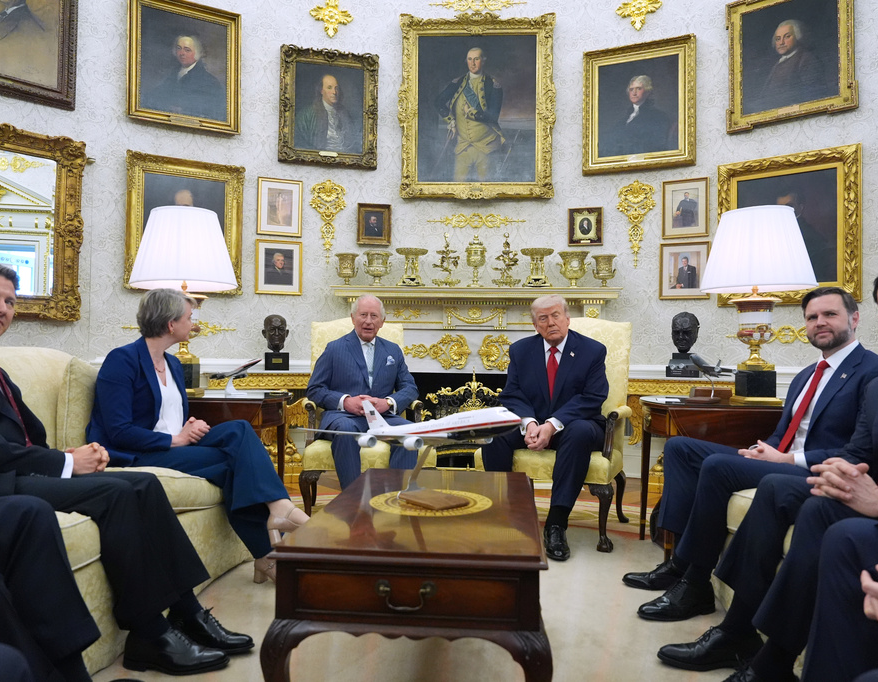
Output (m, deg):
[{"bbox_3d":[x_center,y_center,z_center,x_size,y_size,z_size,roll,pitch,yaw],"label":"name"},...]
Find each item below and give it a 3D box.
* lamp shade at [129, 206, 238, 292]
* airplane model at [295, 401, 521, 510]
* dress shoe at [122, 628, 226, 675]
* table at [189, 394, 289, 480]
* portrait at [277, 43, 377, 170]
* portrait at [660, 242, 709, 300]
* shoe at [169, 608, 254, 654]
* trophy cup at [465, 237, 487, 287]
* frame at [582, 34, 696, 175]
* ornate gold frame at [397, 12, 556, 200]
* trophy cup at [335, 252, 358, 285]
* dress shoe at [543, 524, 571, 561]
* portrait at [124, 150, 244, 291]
[{"bbox_3d":[-1.261,-0.456,3.380,0.505,0.375,0.505,1,-1,5],"label":"lamp shade"},{"bbox_3d":[-0.035,0.319,1.995,0.706,0.307,0.798,1,-1,-37],"label":"airplane model"},{"bbox_3d":[-0.793,0.930,2.065,0.314,0.122,0.112,1,-1,-1],"label":"dress shoe"},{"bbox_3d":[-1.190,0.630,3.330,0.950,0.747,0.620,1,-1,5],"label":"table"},{"bbox_3d":[-0.884,-1.885,5.524,0.790,0.936,0.080,1,-1,-15],"label":"portrait"},{"bbox_3d":[1.870,-0.533,5.191,0.366,0.439,0.030,0,-1,29],"label":"portrait"},{"bbox_3d":[-0.752,0.945,2.232,0.300,0.118,0.105,1,-1,2],"label":"shoe"},{"bbox_3d":[0.291,-0.607,5.300,0.165,0.410,0.165,1,-1,5],"label":"trophy cup"},{"bbox_3d":[1.513,-1.773,5.189,0.830,0.970,0.085,0,-1,24],"label":"frame"},{"bbox_3d":[0.301,-1.888,5.494,1.250,1.490,0.100,1,-1,4],"label":"ornate gold frame"},{"bbox_3d":[-0.747,-0.575,5.512,0.180,0.265,0.175,1,-1,0],"label":"trophy cup"},{"bbox_3d":[0.578,0.970,3.348,0.112,0.120,0.310,1,-1,5],"label":"dress shoe"},{"bbox_3d":[-1.877,-0.862,5.088,0.841,0.987,0.090,1,1,-30],"label":"portrait"}]

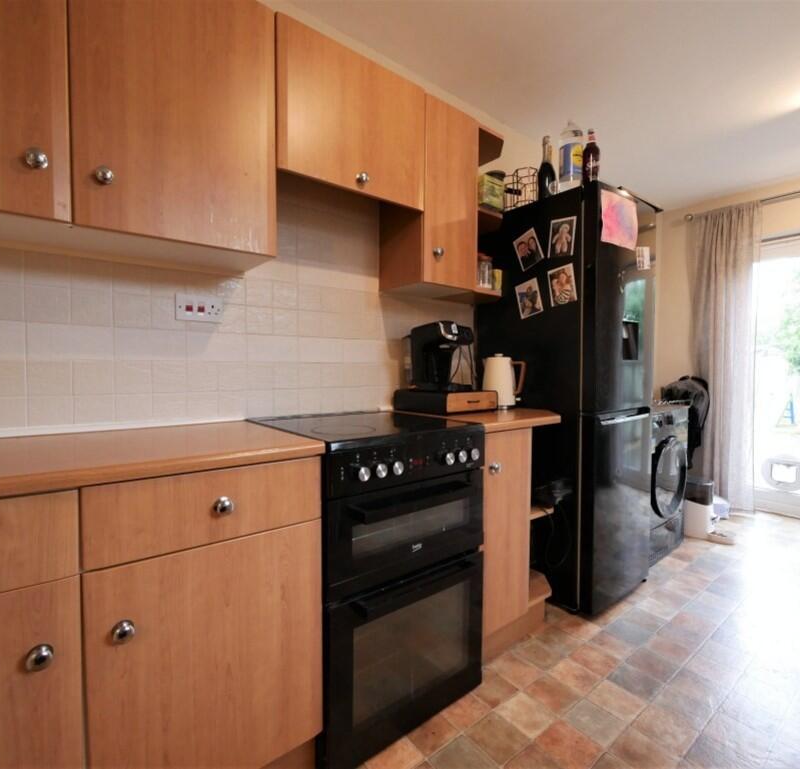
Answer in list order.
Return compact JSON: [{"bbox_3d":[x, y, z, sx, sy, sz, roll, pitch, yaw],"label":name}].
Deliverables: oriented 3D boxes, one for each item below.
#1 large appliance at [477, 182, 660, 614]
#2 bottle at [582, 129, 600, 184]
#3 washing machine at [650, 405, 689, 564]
[{"bbox_3d":[0.858,0.070,2.185,0.590,1.867,0.652,-2,3,-37],"label":"large appliance"},{"bbox_3d":[0.832,-0.980,1.805,0.067,0.258,0.067,-2,3,-37],"label":"bottle"},{"bbox_3d":[1.391,0.556,2.648,0.600,0.865,0.580,-2,3,-37],"label":"washing machine"}]

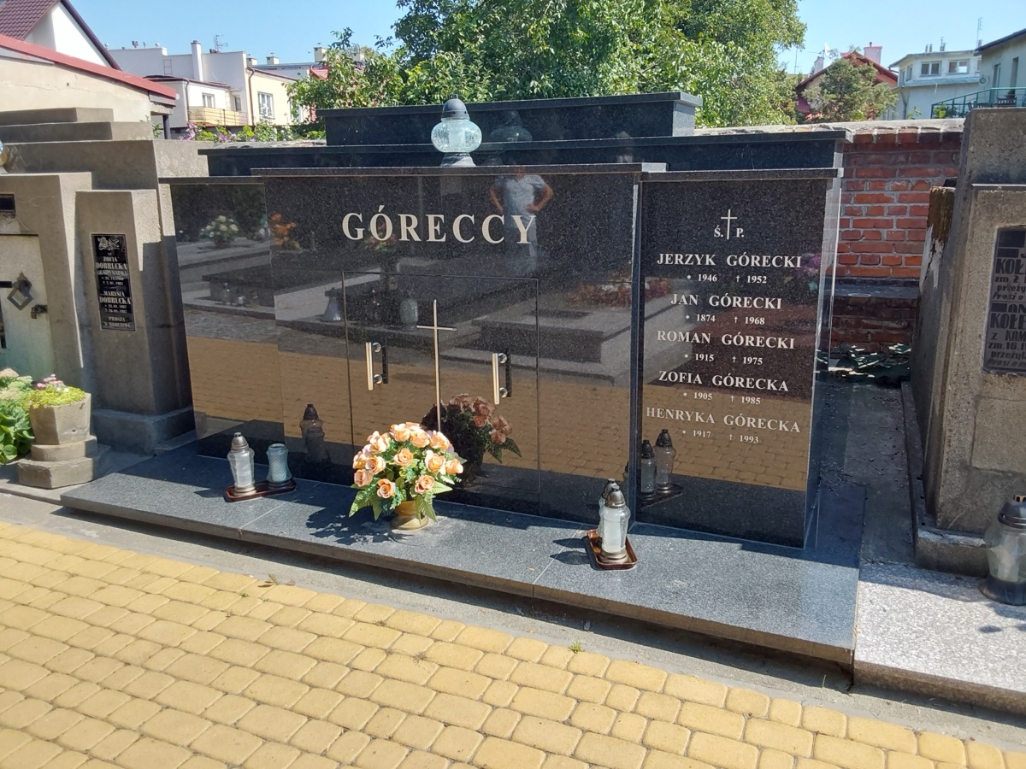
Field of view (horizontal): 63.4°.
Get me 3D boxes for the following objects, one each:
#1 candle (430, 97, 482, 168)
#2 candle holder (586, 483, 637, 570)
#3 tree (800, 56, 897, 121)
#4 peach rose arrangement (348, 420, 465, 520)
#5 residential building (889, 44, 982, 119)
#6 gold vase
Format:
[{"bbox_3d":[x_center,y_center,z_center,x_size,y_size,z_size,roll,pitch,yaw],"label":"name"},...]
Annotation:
[{"bbox_3d":[-0.222,-0.996,3.257,0.198,0.272,0.198,-1,14,0],"label":"candle"},{"bbox_3d":[0.356,0.469,2.968,0.150,0.280,0.290,-1,14,-3],"label":"candle holder"},{"bbox_3d":[11.340,-8.308,27.714,3.300,5.310,3.200,5,15,23],"label":"tree"},{"bbox_3d":[-0.412,0.322,3.218,0.440,0.380,0.410,-1,14,0],"label":"peach rose arrangement"},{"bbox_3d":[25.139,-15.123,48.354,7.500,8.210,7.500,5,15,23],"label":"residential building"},{"bbox_3d":[-0.409,0.489,3.277,0.146,0.110,0.146,5,15,23],"label":"gold vase"}]

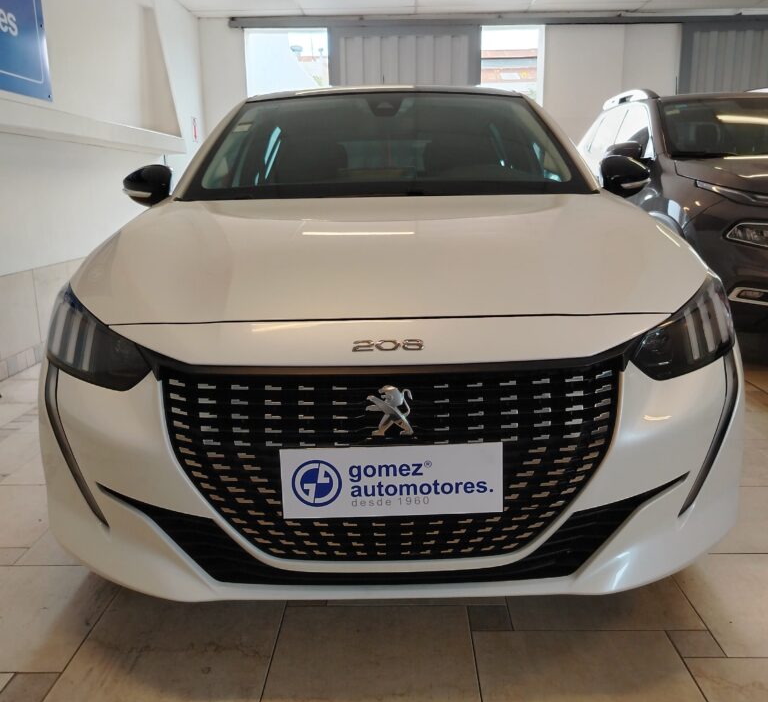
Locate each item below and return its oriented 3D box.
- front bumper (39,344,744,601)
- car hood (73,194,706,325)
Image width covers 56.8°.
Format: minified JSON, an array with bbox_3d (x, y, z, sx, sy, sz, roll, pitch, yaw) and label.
[{"bbox_3d":[0.025,0.215,1.527,1.720,0.530,0.500,-1,13,0],"label":"front bumper"},{"bbox_3d":[0.020,-0.265,1.848,1.470,0.280,1.080,-1,13,0],"label":"car hood"}]

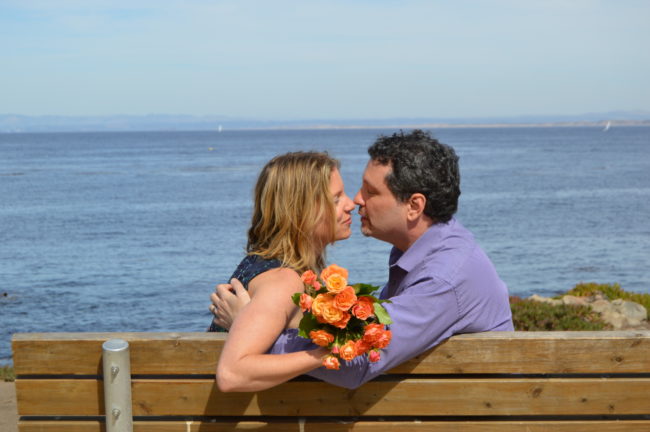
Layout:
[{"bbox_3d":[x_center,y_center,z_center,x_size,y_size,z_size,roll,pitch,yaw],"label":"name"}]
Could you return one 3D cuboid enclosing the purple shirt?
[{"bbox_3d":[0.150,0.265,3.570,0.580,0.550,0.520,-4,2,18],"label":"purple shirt"}]

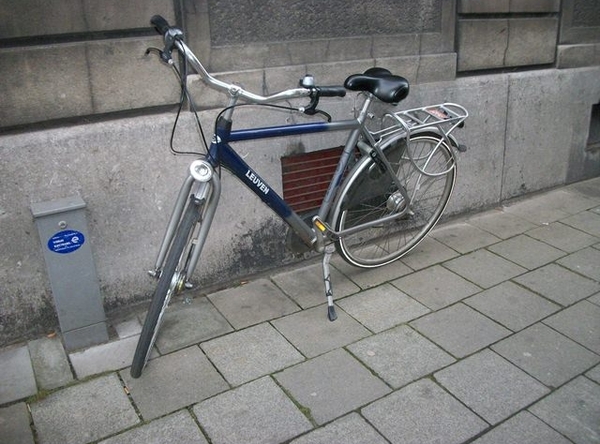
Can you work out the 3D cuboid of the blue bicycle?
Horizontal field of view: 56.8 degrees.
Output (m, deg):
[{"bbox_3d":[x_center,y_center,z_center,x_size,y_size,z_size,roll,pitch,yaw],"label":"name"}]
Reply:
[{"bbox_3d":[0.070,-0.153,2.052,1.660,1.130,0.620,-15,36,-30],"label":"blue bicycle"}]

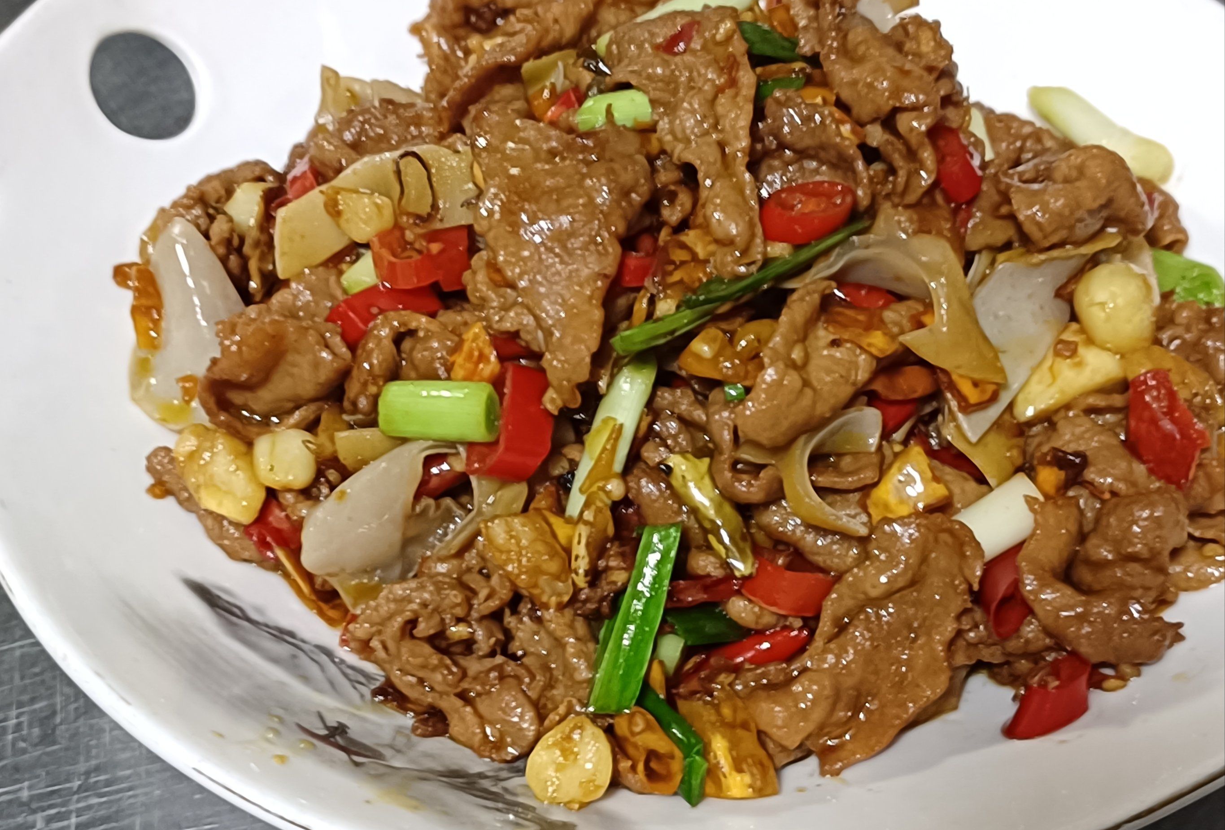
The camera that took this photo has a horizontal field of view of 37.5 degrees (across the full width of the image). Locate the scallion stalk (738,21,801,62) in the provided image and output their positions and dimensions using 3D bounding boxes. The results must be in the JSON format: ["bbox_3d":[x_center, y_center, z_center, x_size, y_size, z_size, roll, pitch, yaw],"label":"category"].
[{"bbox_3d":[0.038,-0.089,0.432,0.019,0.005,0.009,28,67,7],"label":"scallion stalk"}]

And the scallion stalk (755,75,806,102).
[{"bbox_3d":[0.039,-0.076,0.420,0.014,0.005,0.006,-14,66,-4],"label":"scallion stalk"}]

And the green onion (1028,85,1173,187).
[{"bbox_3d":[0.122,-0.071,0.453,0.037,0.011,0.011,35,54,14],"label":"green onion"}]

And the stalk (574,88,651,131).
[{"bbox_3d":[0.000,-0.064,0.382,0.017,0.009,0.011,2,50,-3],"label":"stalk"}]

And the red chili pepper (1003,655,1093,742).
[{"bbox_3d":[0.089,0.058,0.367,0.021,0.012,0.013,-40,73,-13],"label":"red chili pepper"}]

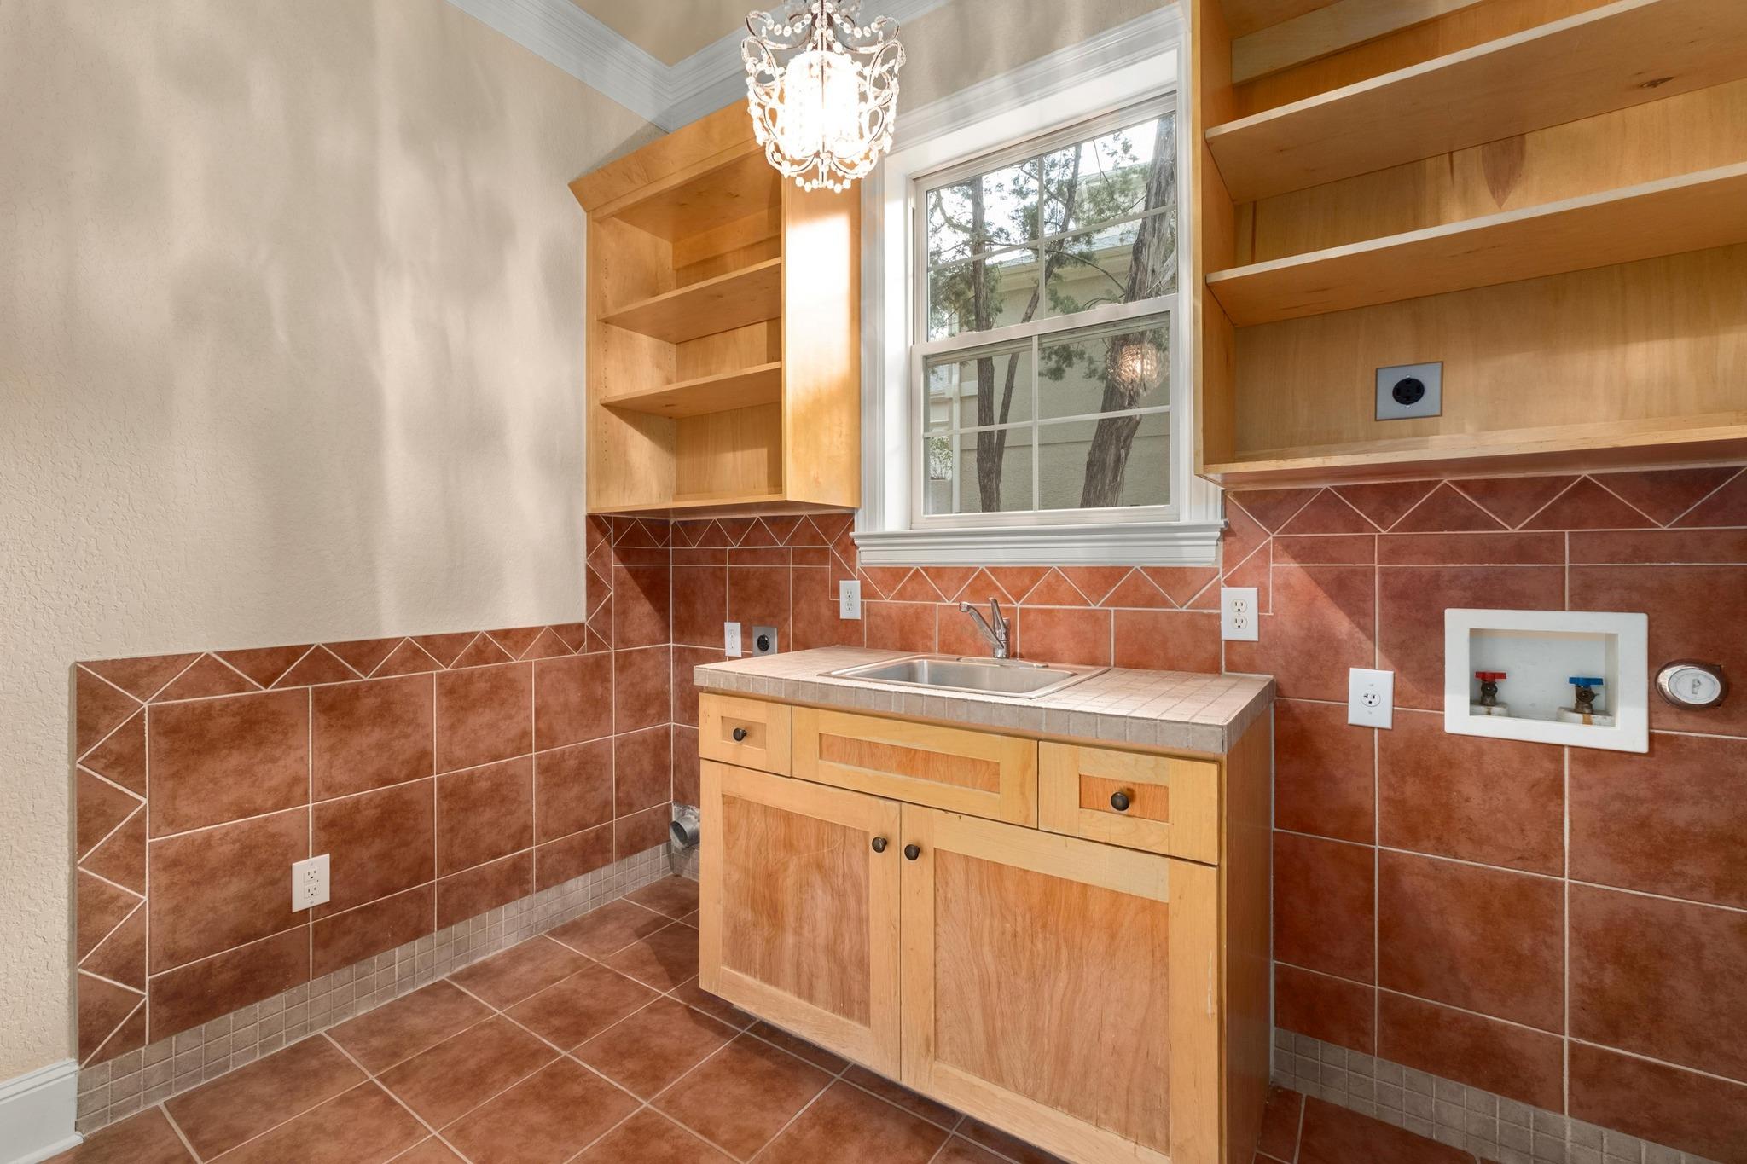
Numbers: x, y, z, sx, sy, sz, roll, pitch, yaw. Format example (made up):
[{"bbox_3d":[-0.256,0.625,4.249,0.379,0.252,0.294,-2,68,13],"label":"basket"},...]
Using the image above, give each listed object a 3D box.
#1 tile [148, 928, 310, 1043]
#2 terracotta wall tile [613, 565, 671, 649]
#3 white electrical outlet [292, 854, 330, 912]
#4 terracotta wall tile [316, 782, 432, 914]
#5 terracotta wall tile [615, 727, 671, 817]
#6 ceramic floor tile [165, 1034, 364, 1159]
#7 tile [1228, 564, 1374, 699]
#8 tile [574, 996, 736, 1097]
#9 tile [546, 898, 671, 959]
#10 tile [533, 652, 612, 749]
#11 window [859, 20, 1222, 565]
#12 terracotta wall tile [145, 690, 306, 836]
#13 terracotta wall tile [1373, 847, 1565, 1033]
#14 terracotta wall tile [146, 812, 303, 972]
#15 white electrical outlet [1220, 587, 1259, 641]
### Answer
[{"bbox_3d":[-1.526,0.954,1.745,0.010,0.150,0.296,1,1,34],"label":"tile"},{"bbox_3d":[-0.853,0.098,2.697,0.010,0.297,0.255,1,1,34],"label":"terracotta wall tile"},{"bbox_3d":[-1.425,0.764,1.846,0.009,0.122,0.079,1,1,34],"label":"white electrical outlet"},{"bbox_3d":[-1.353,0.717,1.983,0.010,0.301,0.297,1,1,34],"label":"terracotta wall tile"},{"bbox_3d":[-0.857,0.706,2.719,0.010,0.301,0.259,1,1,34],"label":"terracotta wall tile"},{"bbox_3d":[-1.381,1.169,1.665,0.287,0.010,0.293,1,1,34],"label":"ceramic floor tile"},{"bbox_3d":[0.960,0.115,1.649,0.299,0.302,0.010,1,1,34],"label":"tile"},{"bbox_3d":[-0.546,1.171,1.841,0.299,0.010,0.302,1,1,34],"label":"tile"},{"bbox_3d":[-0.879,1.163,2.437,0.291,0.010,0.299,1,1,34],"label":"tile"},{"bbox_3d":[-1.011,0.405,2.469,0.010,0.296,0.296,1,1,34],"label":"tile"},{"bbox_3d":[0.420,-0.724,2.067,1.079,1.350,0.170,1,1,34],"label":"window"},{"bbox_3d":[-1.526,0.420,1.736,0.010,0.298,0.296,1,1,34],"label":"terracotta wall tile"},{"bbox_3d":[1.220,0.731,1.499,0.299,0.304,0.010,0,1,34],"label":"terracotta wall tile"},{"bbox_3d":[-1.522,0.721,1.734,0.010,0.301,0.297,1,1,34],"label":"terracotta wall tile"},{"bbox_3d":[0.859,0.077,1.706,0.078,0.123,0.009,1,1,34],"label":"white electrical outlet"}]

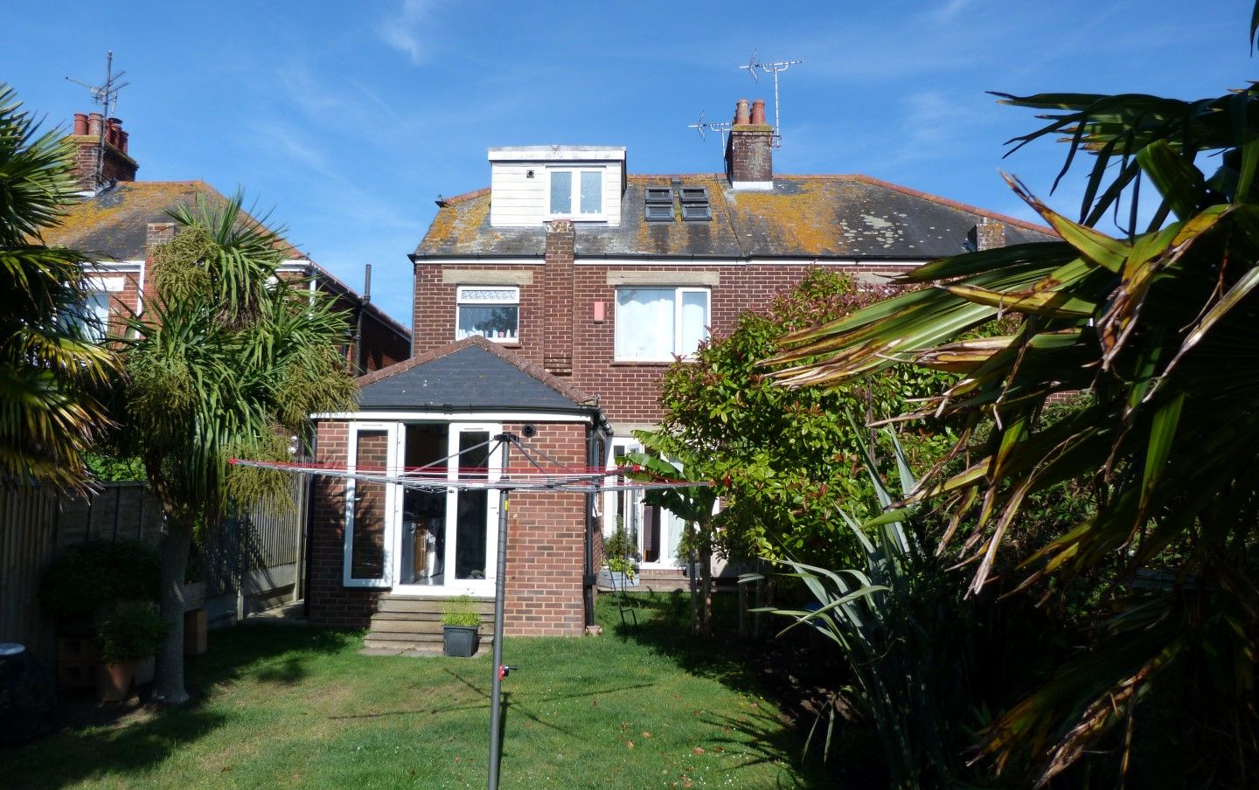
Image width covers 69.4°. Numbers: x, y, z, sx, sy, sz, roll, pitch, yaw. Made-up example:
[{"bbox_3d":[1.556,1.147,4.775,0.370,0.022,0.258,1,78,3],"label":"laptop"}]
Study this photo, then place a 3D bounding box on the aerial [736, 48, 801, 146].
[{"bbox_3d":[2.915,-6.107,18.721,1.298,2.093,0.450,-1,-6,14],"label":"aerial"}]

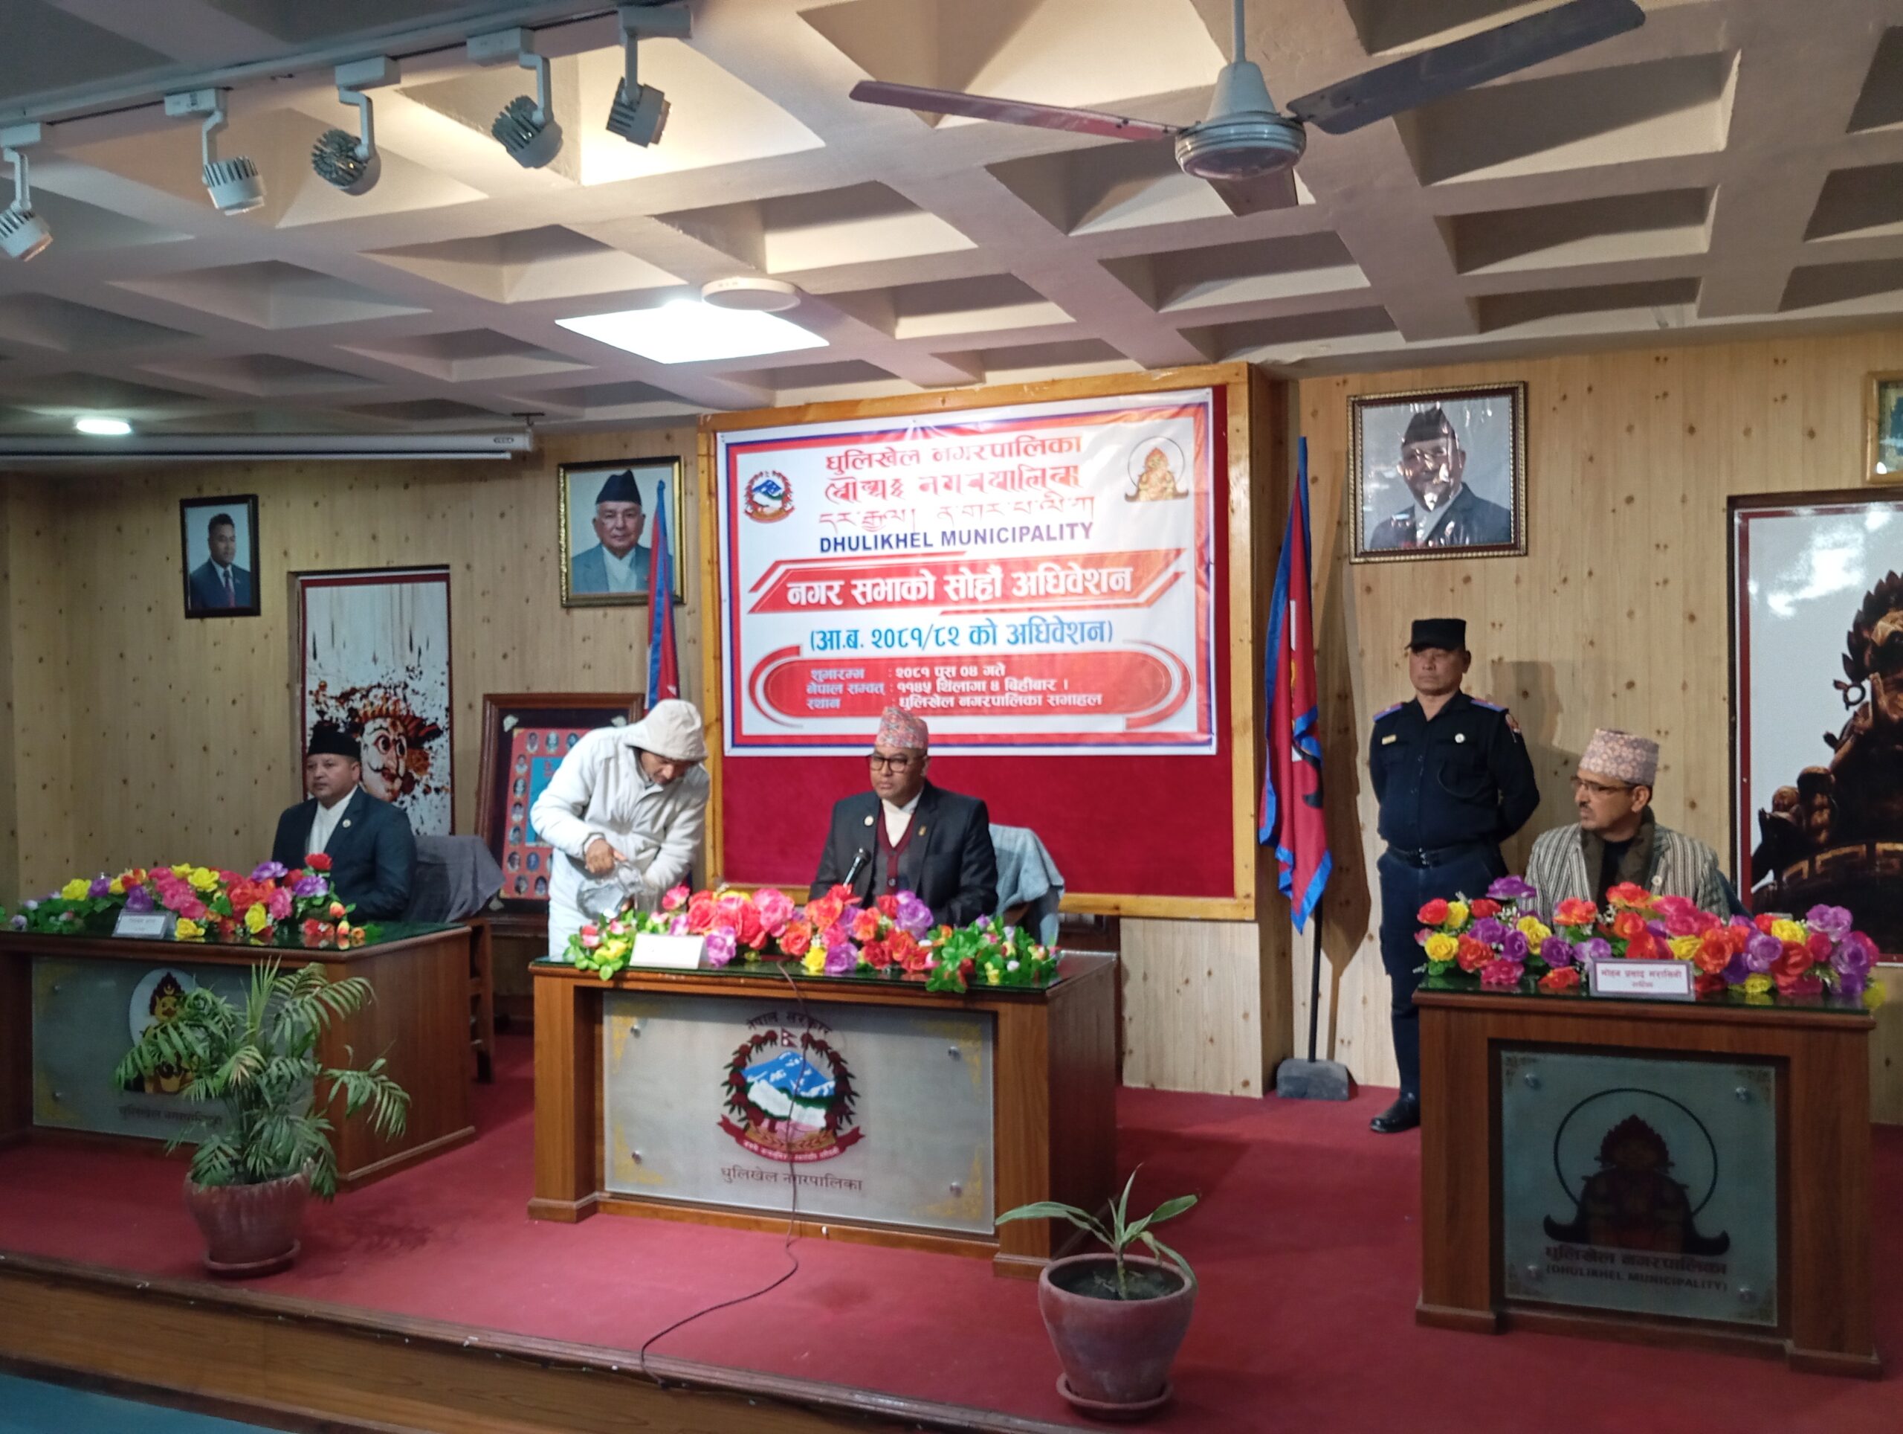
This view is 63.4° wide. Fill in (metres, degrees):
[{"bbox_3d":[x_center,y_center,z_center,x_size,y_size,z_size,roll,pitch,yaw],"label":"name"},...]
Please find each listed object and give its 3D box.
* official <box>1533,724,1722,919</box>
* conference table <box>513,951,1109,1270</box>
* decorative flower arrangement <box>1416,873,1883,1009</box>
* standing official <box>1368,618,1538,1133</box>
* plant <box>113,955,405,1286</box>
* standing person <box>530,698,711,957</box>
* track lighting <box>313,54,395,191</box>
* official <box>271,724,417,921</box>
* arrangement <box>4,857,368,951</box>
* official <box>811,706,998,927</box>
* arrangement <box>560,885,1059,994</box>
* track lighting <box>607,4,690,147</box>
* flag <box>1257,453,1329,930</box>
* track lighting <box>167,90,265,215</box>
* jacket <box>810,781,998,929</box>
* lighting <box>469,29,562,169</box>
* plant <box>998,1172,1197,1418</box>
[{"bbox_3d":[1.771,0.708,4.029,0.560,1.360,0.720,-1,0,27],"label":"official"},{"bbox_3d":[-0.369,1.062,4.411,1.568,0.735,0.617,-1,0,22],"label":"conference table"},{"bbox_3d":[1.563,0.521,3.518,0.950,0.230,0.270,-1,0,20],"label":"decorative flower arrangement"},{"bbox_3d":[1.722,0.528,5.321,0.549,1.735,0.372,-1,0,30],"label":"standing official"},{"bbox_3d":[-1.830,1.051,4.087,0.764,0.794,0.666,-1,0,-24],"label":"plant"},{"bbox_3d":[-1.164,0.692,5.234,0.580,1.480,0.580,-1,0,-35],"label":"standing person"},{"bbox_3d":[-1.146,-1.121,2.937,0.135,0.235,0.135,-1,0,9],"label":"track lighting"},{"bbox_3d":[-2.252,0.738,5.520,0.570,1.420,0.720,-1,0,20],"label":"official"},{"bbox_3d":[-2.612,0.614,5.233,1.421,0.245,0.284,-1,0,22],"label":"arrangement"},{"bbox_3d":[-0.174,0.692,4.739,0.600,1.450,0.720,-1,0,20],"label":"official"},{"bbox_3d":[-0.414,0.590,4.241,1.460,0.210,0.260,-1,0,20],"label":"arrangement"},{"bbox_3d":[-0.546,-1.130,2.714,0.140,0.230,0.120,-1,0,-19],"label":"track lighting"},{"bbox_3d":[1.271,-0.133,5.650,0.250,1.780,0.200,-1,0,20],"label":"flag"},{"bbox_3d":[-1.402,-1.065,2.940,0.140,0.220,0.140,-1,0,37],"label":"track lighting"},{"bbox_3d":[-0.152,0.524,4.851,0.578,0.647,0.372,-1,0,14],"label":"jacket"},{"bbox_3d":[-0.766,-1.075,2.705,0.140,0.230,0.140,-1,0,37],"label":"lighting"},{"bbox_3d":[0.297,1.177,3.195,0.412,0.480,0.363,-1,0,6],"label":"plant"}]

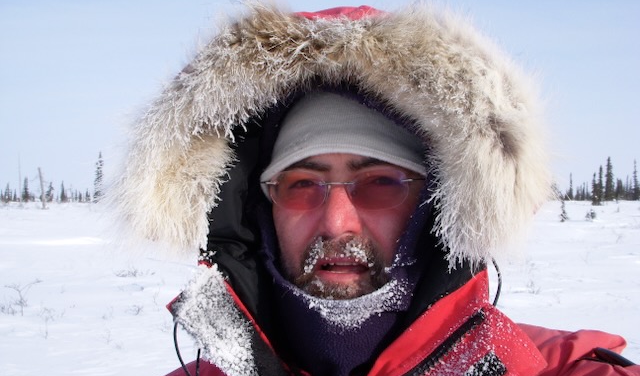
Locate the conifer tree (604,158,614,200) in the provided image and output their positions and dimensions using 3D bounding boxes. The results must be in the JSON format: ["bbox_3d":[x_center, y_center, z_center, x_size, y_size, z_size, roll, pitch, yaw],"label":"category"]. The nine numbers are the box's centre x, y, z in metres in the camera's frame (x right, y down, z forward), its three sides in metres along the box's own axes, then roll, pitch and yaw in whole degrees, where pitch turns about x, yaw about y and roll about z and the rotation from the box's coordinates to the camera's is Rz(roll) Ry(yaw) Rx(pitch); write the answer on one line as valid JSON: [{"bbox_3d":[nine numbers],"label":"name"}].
[{"bbox_3d":[41.204,-1.309,100.000,1.400,6.250,1.400,0,-1,0],"label":"conifer tree"}]

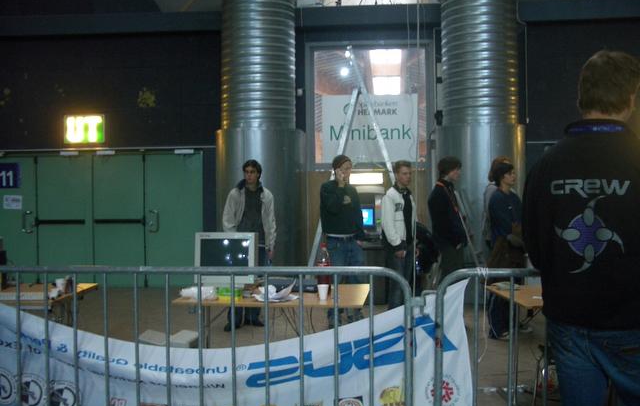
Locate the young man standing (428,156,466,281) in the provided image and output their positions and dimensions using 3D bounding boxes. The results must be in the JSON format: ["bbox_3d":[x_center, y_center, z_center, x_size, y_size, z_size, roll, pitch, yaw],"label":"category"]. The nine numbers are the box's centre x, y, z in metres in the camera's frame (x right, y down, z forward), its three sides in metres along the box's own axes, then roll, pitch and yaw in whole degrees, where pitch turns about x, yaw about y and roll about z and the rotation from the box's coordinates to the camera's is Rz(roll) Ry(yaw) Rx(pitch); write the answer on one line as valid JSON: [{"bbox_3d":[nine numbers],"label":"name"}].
[{"bbox_3d":[1.375,0.429,6.950,0.360,1.820,0.480,-1,1,18],"label":"young man standing"}]

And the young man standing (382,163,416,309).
[{"bbox_3d":[0.849,0.451,6.950,0.330,1.800,0.480,0,1,44],"label":"young man standing"}]

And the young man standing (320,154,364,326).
[{"bbox_3d":[0.227,0.394,7.001,0.460,1.845,0.360,-1,1,-12],"label":"young man standing"}]

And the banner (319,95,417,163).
[{"bbox_3d":[0.747,-1.113,9.669,1.430,1.030,0.050,-1,1,4],"label":"banner"}]

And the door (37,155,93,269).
[{"bbox_3d":[-4.071,0.288,10.350,0.890,2.090,0.070,-1,0,5],"label":"door"}]

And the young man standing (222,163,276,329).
[{"bbox_3d":[-0.756,0.437,6.875,0.530,1.786,0.360,-1,1,7],"label":"young man standing"}]

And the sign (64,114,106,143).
[{"bbox_3d":[-3.730,-1.164,10.250,0.650,0.440,0.120,-1,0,5],"label":"sign"}]

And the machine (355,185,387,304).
[{"bbox_3d":[0.579,0.534,8.693,0.600,1.523,0.750,-1,1,4],"label":"machine"}]

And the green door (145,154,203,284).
[{"bbox_3d":[-2.265,0.265,10.004,0.914,2.108,0.100,-1,1,4],"label":"green door"}]

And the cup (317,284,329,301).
[{"bbox_3d":[0.022,0.575,4.120,0.076,0.100,0.076,-1,0,0],"label":"cup"}]

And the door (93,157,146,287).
[{"bbox_3d":[-3.135,0.273,10.068,0.830,2.103,0.100,-1,1,4],"label":"door"}]

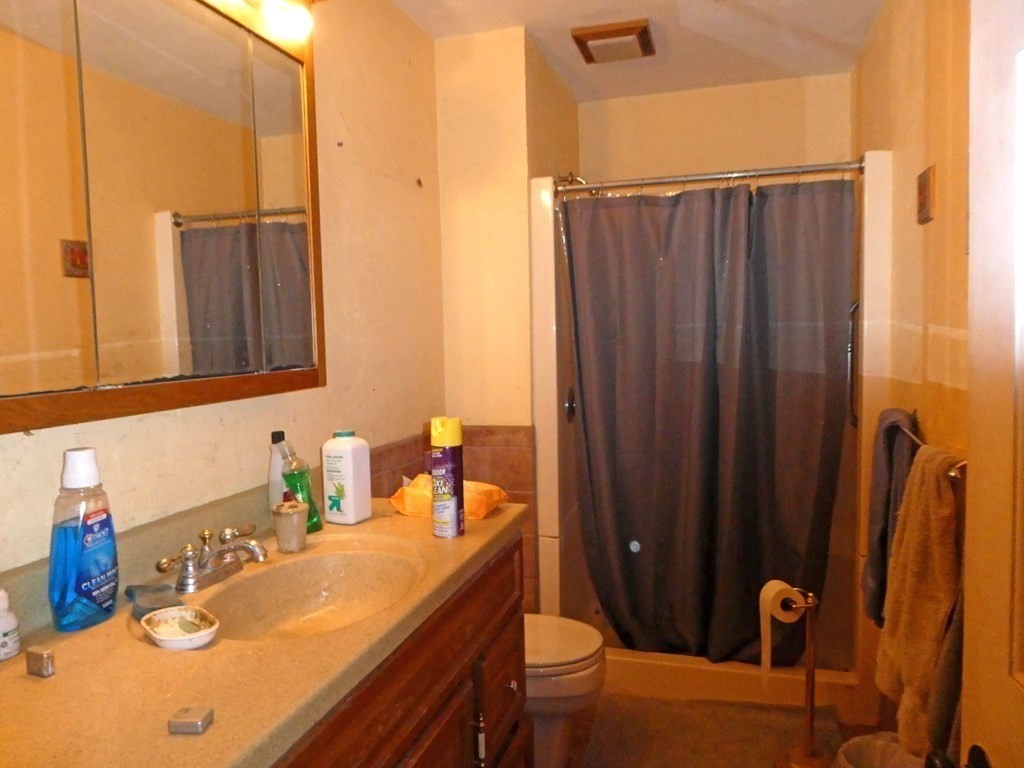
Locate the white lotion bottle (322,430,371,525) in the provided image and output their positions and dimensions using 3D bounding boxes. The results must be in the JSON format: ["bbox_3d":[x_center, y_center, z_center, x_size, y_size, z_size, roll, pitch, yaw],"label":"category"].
[{"bbox_3d":[-0.383,0.212,1.648,0.080,0.209,0.074,1,5,23],"label":"white lotion bottle"}]

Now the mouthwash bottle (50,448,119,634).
[{"bbox_3d":[-0.659,0.231,1.095,0.076,0.263,0.100,1,5,23],"label":"mouthwash bottle"}]

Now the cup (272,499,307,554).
[{"bbox_3d":[-0.443,0.287,1.423,0.069,0.089,0.069,-1,4,0],"label":"cup"}]

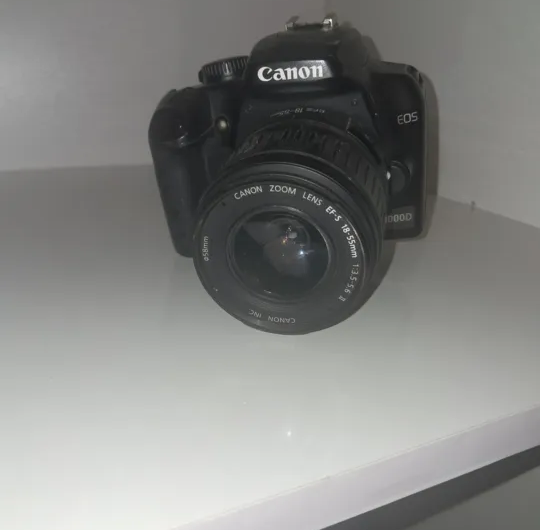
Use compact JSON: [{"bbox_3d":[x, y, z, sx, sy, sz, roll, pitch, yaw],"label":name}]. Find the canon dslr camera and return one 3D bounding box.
[{"bbox_3d":[0.003,-0.042,0.238,0.126,0.098,0.129,0,32,11],"label":"canon dslr camera"}]

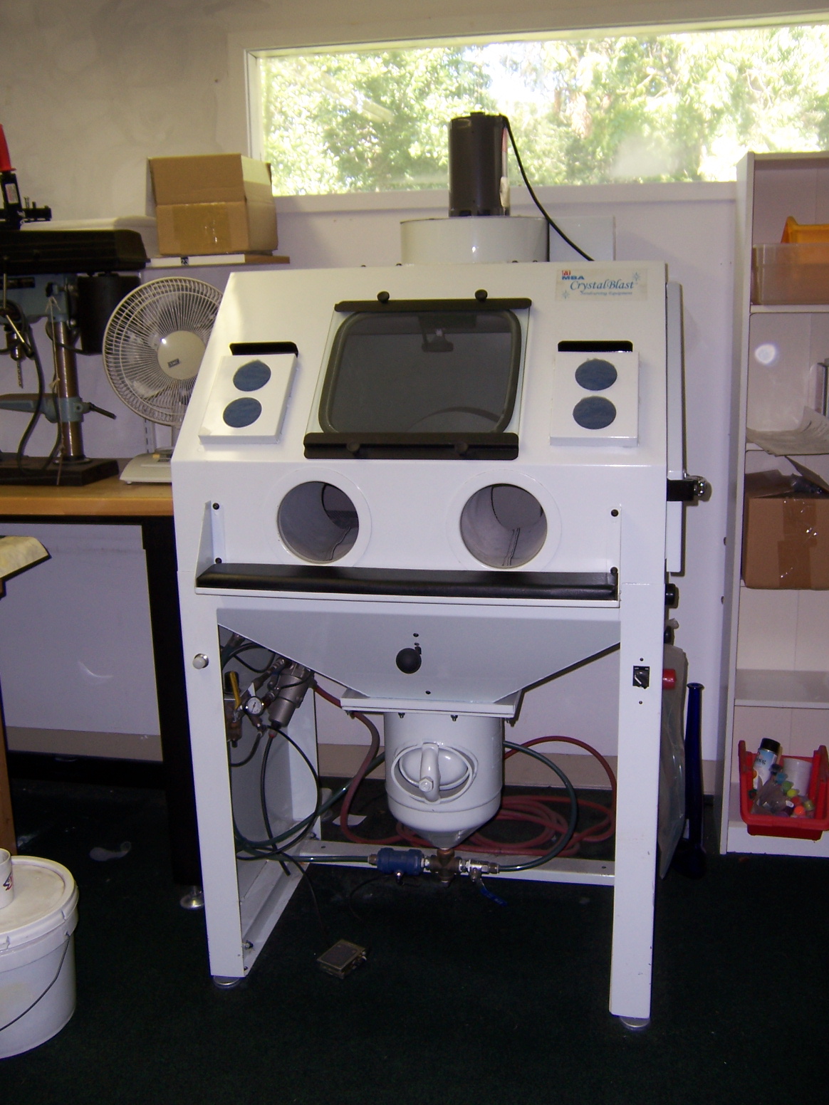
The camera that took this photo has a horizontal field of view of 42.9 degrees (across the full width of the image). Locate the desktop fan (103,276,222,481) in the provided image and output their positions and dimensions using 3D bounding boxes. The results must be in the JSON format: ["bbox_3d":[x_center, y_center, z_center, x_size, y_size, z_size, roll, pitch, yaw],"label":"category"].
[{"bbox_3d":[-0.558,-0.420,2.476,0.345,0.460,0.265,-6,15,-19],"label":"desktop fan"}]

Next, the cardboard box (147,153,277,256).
[{"bbox_3d":[-0.504,-0.870,2.670,0.238,0.228,0.235,1,14,10],"label":"cardboard box"}]

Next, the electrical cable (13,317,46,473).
[{"bbox_3d":[-0.886,-0.362,2.420,0.075,0.360,0.070,1,14,8],"label":"electrical cable"}]

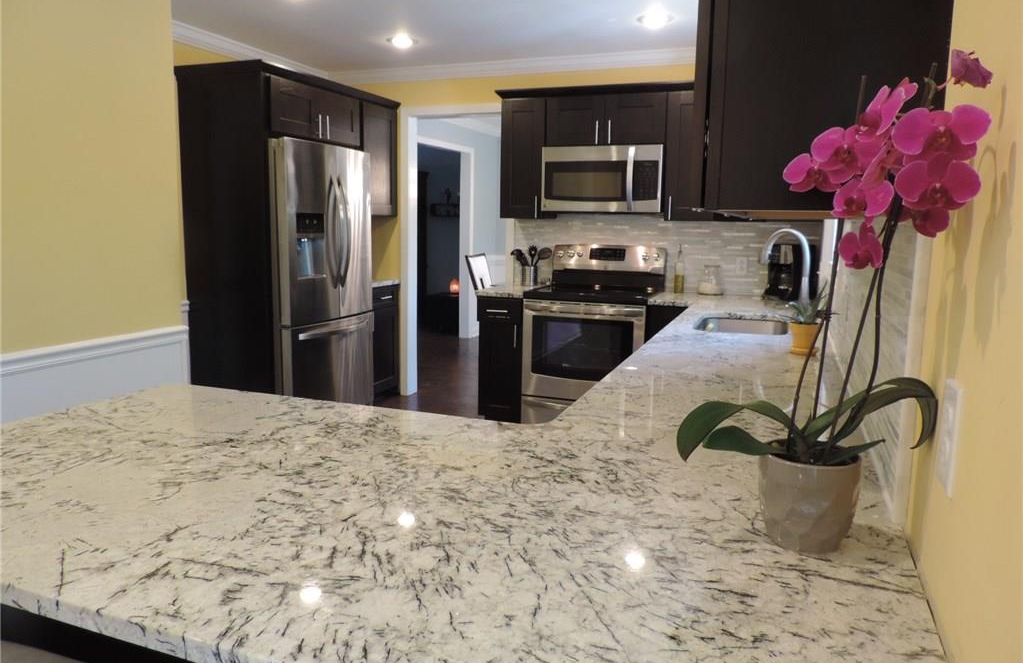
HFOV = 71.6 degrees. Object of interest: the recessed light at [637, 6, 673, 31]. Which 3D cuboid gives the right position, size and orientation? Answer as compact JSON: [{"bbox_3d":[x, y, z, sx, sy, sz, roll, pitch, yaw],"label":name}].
[{"bbox_3d":[0.764,-1.656,3.779,0.190,0.035,0.190,5,10,21],"label":"recessed light"}]

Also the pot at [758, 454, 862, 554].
[{"bbox_3d":[0.427,0.240,1.027,0.145,0.135,0.145,4,9,21],"label":"pot"}]

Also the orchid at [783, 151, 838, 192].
[{"bbox_3d":[0.369,-0.196,0.870,0.070,0.052,0.042,7,11,34],"label":"orchid"}]

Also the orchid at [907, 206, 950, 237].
[{"bbox_3d":[0.458,-0.129,0.780,0.065,0.055,0.040,8,11,39],"label":"orchid"}]

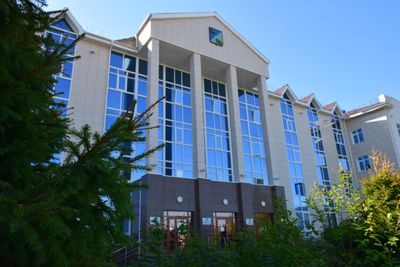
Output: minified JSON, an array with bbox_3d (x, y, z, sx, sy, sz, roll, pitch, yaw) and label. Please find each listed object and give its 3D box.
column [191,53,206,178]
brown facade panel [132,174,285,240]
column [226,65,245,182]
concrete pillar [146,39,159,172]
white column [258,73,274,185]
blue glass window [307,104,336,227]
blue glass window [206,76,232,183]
[{"bbox_3d":[-0.214,-1.532,22.370,0.630,10.030,0.613,11,-23,-32],"label":"column"},{"bbox_3d":[1.218,5.911,21.916,12.130,4.351,2.772,11,-23,-32],"label":"brown facade panel"},{"bbox_3d":[2.884,-0.945,24.331,0.613,10.030,0.613,11,-23,-32],"label":"column"},{"bbox_3d":[-3.224,-2.101,20.464,0.588,10.030,0.613,11,-23,-32],"label":"concrete pillar"},{"bbox_3d":[5.824,-0.389,26.192,0.622,10.030,0.613,11,-23,-32],"label":"white column"},{"bbox_3d":[13.433,3.162,33.373,2.016,14.028,0.252,11,-23,-32],"label":"blue glass window"},{"bbox_3d":[1.562,-0.380,26.354,2.738,9.307,0.252,11,-23,-32],"label":"blue glass window"}]

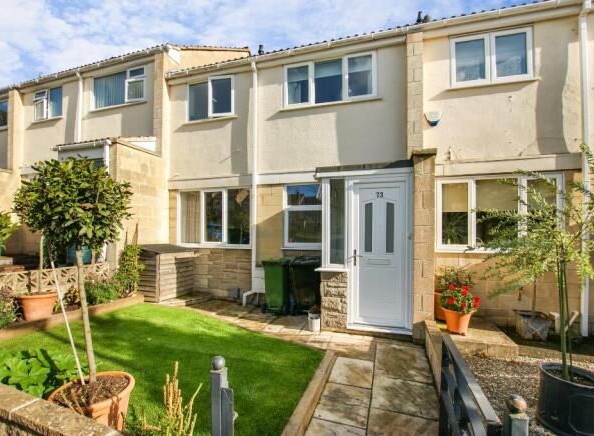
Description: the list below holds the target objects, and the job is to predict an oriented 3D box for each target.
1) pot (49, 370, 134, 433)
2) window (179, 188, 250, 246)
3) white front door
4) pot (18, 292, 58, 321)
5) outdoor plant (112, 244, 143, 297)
[{"bbox_3d":[-1.432,1.420,1.927,0.475,0.420,0.475,0,-1,0],"label":"pot"},{"bbox_3d":[-1.856,0.010,6.067,1.846,1.311,0.120,0,-1,16],"label":"window"},{"bbox_3d":[1.162,0.520,3.842,0.834,2.142,0.100,0,-1,16],"label":"white front door"},{"bbox_3d":[-3.601,1.238,3.800,0.390,0.370,0.390,0,0,0],"label":"pot"},{"bbox_3d":[-3.125,0.958,5.080,0.480,1.000,0.450,0,0,18],"label":"outdoor plant"}]

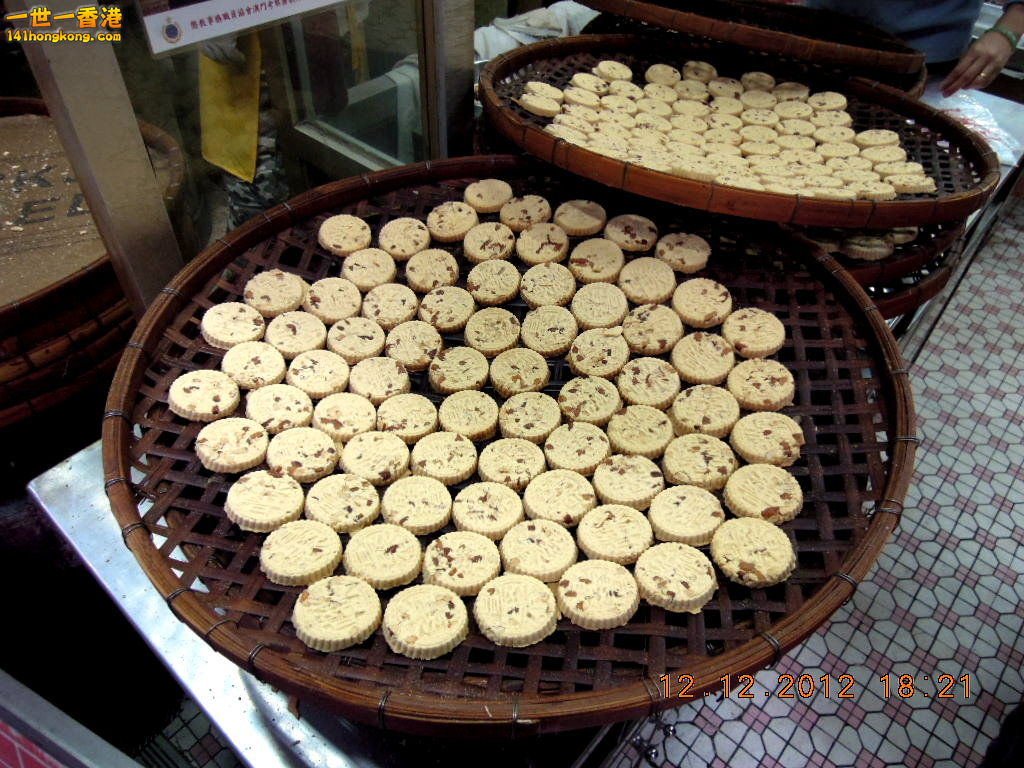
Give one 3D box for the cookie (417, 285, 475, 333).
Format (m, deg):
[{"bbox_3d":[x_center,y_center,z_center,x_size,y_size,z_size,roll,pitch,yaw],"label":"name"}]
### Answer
[{"bbox_3d":[-0.068,-0.078,0.744,0.056,0.011,0.056,5,49,0],"label":"cookie"}]

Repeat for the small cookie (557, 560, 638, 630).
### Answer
[{"bbox_3d":[0.057,0.141,0.480,0.056,0.012,0.056,-1,31,1],"label":"small cookie"}]

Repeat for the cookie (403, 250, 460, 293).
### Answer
[{"bbox_3d":[-0.087,-0.124,0.778,0.056,0.011,0.056,3,52,-3],"label":"cookie"}]

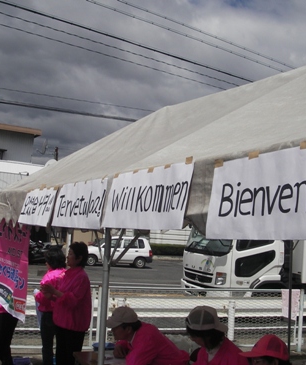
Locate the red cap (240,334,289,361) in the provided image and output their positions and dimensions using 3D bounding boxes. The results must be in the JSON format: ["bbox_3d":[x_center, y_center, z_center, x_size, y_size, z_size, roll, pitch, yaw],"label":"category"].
[{"bbox_3d":[0.584,0.856,2.800,0.270,0.122,0.180,9,-6,0],"label":"red cap"}]

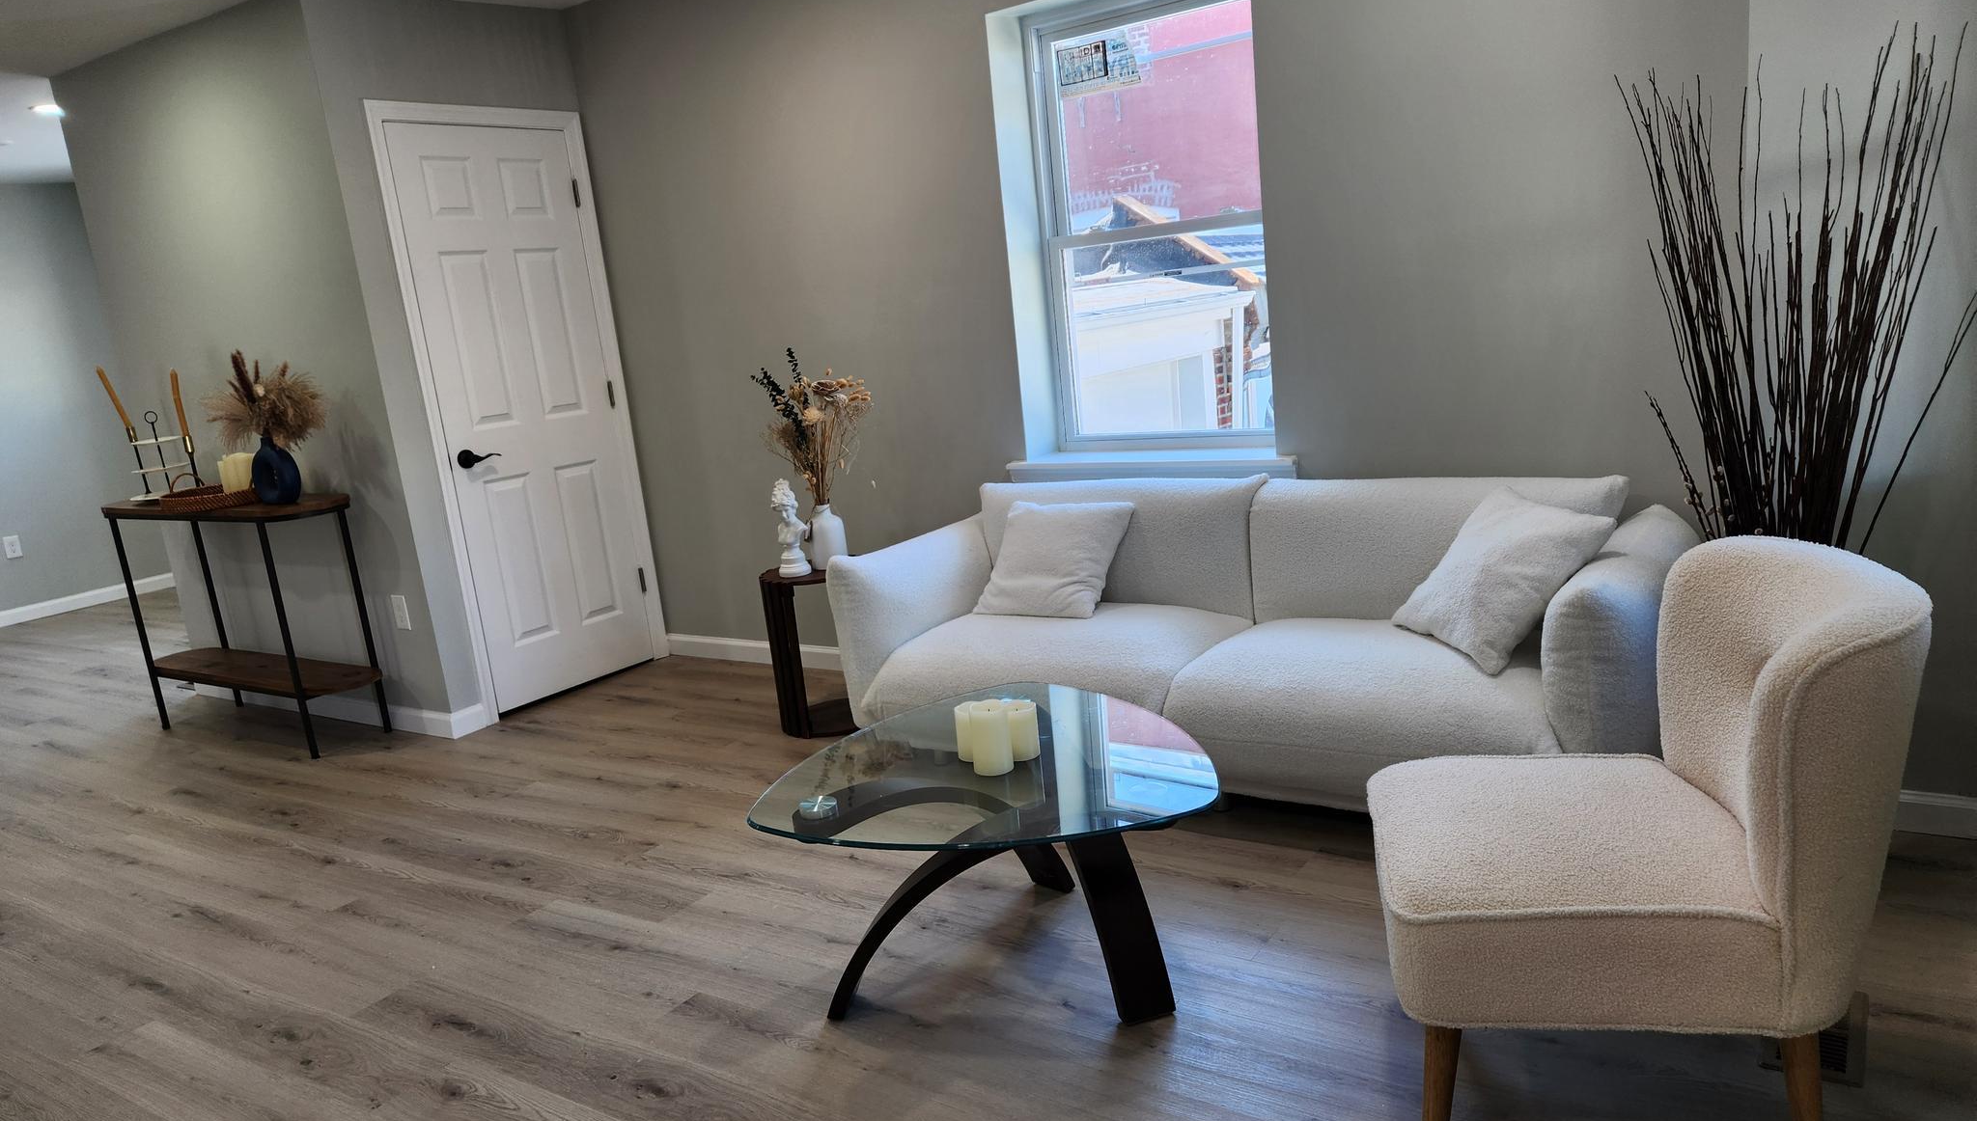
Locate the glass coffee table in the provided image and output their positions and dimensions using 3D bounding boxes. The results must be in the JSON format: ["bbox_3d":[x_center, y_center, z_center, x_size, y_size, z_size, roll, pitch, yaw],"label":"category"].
[{"bbox_3d":[0.083,0.595,2.479,0.830,0.455,0.820,2,15,34],"label":"glass coffee table"}]

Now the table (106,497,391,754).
[{"bbox_3d":[-2.683,0.214,4.761,1.160,0.850,0.320,2,15,34],"label":"table"}]

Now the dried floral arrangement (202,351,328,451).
[{"bbox_3d":[-2.399,-0.533,4.377,0.360,0.340,0.320,2,15,34],"label":"dried floral arrangement"}]

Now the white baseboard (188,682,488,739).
[{"bbox_3d":[-2.547,0.525,5.064,1.840,0.090,0.150,2,15,34],"label":"white baseboard"}]

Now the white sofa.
[{"bbox_3d":[0.609,0.204,3.364,2.270,0.730,0.820,2,15,34],"label":"white sofa"}]

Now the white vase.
[{"bbox_3d":[-0.504,-0.077,4.089,0.112,0.200,0.112,-6,12,1],"label":"white vase"}]

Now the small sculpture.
[{"bbox_3d":[-0.615,-0.112,4.067,0.110,0.300,0.100,2,15,34],"label":"small sculpture"}]

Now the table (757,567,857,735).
[{"bbox_3d":[-0.507,0.266,4.191,0.365,0.510,0.365,2,15,34],"label":"table"}]

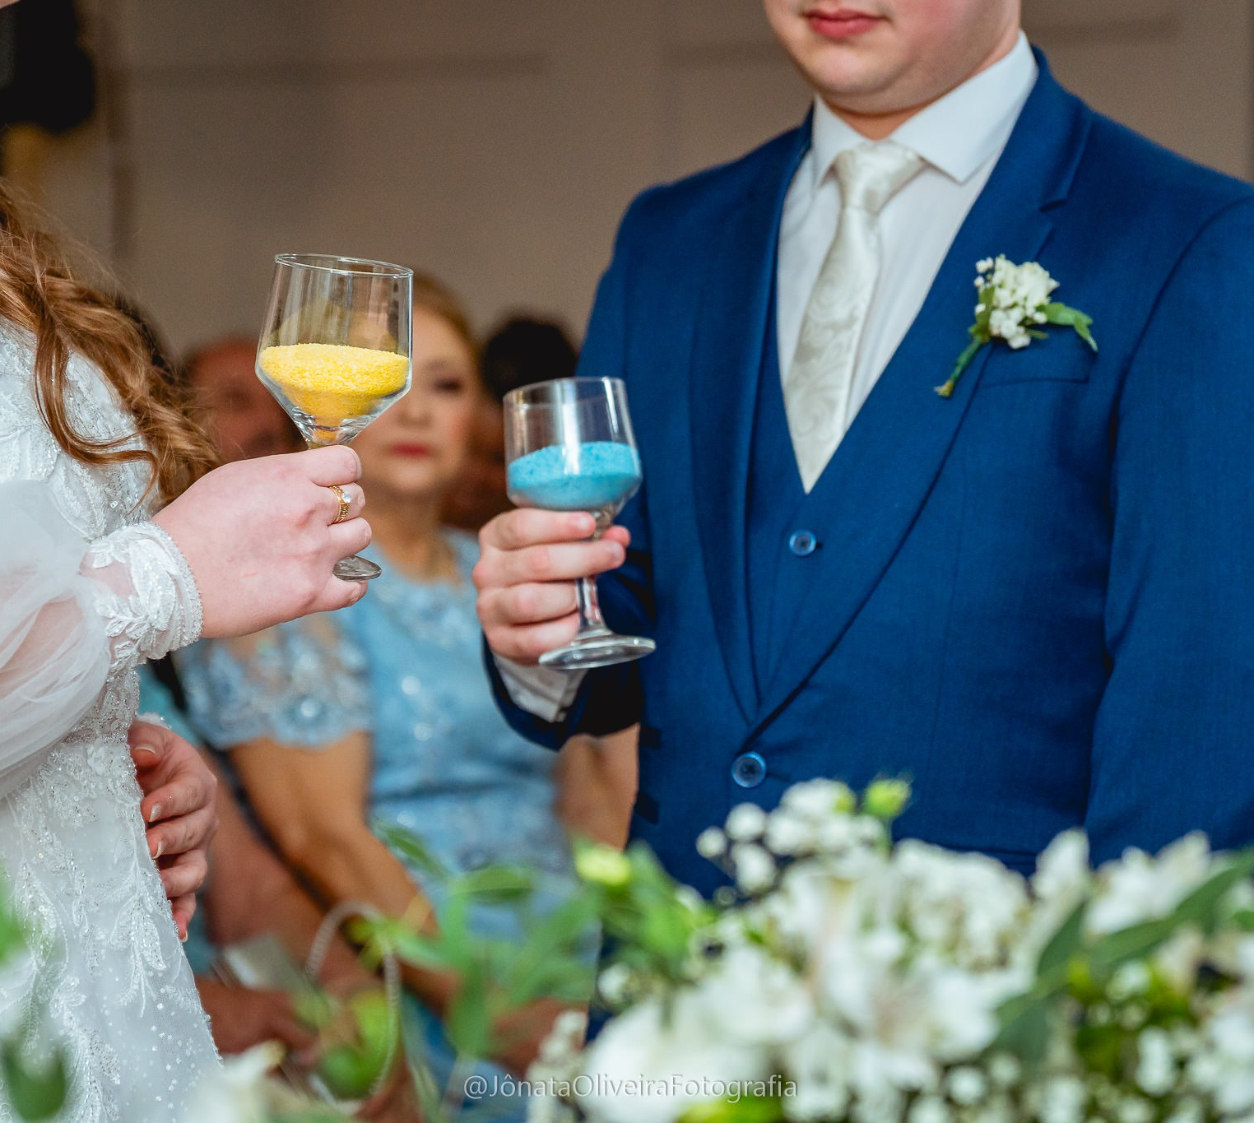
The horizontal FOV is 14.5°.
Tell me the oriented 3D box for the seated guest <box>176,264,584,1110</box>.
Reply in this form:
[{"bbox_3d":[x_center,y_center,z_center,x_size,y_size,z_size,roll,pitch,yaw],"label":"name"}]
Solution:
[{"bbox_3d":[-0.182,0.359,4.901,0.500,1.260,0.750,-1,7,-10],"label":"seated guest"}]

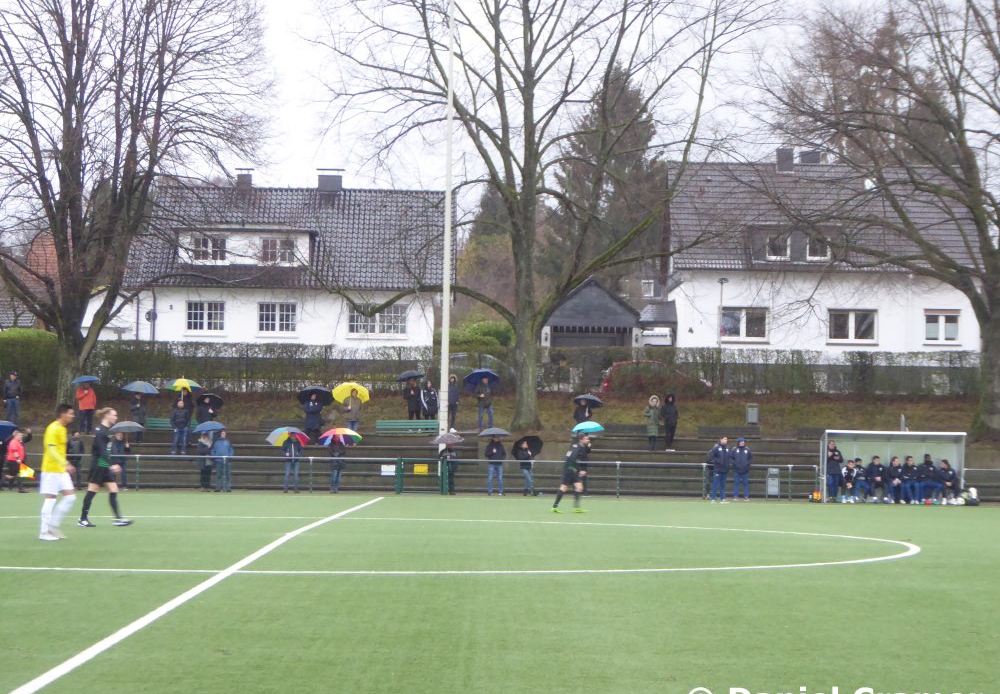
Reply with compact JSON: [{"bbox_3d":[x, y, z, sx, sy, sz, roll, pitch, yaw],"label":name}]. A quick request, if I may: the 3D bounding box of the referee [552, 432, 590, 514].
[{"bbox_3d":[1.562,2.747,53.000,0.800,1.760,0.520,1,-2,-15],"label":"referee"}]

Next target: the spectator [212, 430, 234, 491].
[{"bbox_3d":[-8.097,3.354,71.000,0.620,1.794,0.400,2,-2,-18],"label":"spectator"}]

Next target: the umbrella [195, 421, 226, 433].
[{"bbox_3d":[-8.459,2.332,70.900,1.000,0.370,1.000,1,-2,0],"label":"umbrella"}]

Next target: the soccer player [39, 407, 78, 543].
[{"bbox_3d":[-5.999,1.695,32.900,0.550,1.840,0.550,1,-2,-5],"label":"soccer player"}]

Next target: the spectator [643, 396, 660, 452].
[{"bbox_3d":[4.757,2.409,76.200,0.540,1.730,0.380,1,-2,0],"label":"spectator"}]

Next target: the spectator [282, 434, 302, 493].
[{"bbox_3d":[-6.097,3.432,71.300,0.580,1.720,0.420,1,-2,0],"label":"spectator"}]

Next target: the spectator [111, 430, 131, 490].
[{"bbox_3d":[-11.078,3.341,70.800,0.550,1.720,0.400,1,-2,-6],"label":"spectator"}]

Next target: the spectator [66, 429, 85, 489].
[{"bbox_3d":[-12.399,3.314,71.000,0.500,1.741,0.380,1,-2,-12],"label":"spectator"}]

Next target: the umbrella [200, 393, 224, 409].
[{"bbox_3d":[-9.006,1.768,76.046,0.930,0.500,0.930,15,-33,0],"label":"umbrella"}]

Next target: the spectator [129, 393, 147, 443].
[{"bbox_3d":[-11.308,2.215,75.800,0.520,1.587,0.420,1,-2,-8],"label":"spectator"}]

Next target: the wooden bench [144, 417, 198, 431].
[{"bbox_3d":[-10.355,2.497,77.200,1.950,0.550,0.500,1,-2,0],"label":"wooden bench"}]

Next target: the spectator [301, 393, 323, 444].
[{"bbox_3d":[-5.833,2.254,75.800,0.550,1.634,0.400,1,-2,-12],"label":"spectator"}]

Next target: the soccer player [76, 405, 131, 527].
[{"bbox_3d":[-6.193,1.885,38.000,0.820,1.860,0.520,1,-2,1],"label":"soccer player"}]

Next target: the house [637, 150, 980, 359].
[{"bbox_3d":[13.000,-2.900,101.000,13.000,9.600,8.800,1,-2,0],"label":"house"}]

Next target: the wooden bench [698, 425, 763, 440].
[{"bbox_3d":[7.309,2.733,77.200,2.000,0.460,0.500,1,-2,0],"label":"wooden bench"}]

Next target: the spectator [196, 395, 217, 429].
[{"bbox_3d":[-9.108,2.374,75.300,0.520,1.676,0.420,2,-2,-20],"label":"spectator"}]

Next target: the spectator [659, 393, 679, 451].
[{"bbox_3d":[5.194,2.309,74.800,0.550,1.780,0.400,1,-2,3],"label":"spectator"}]

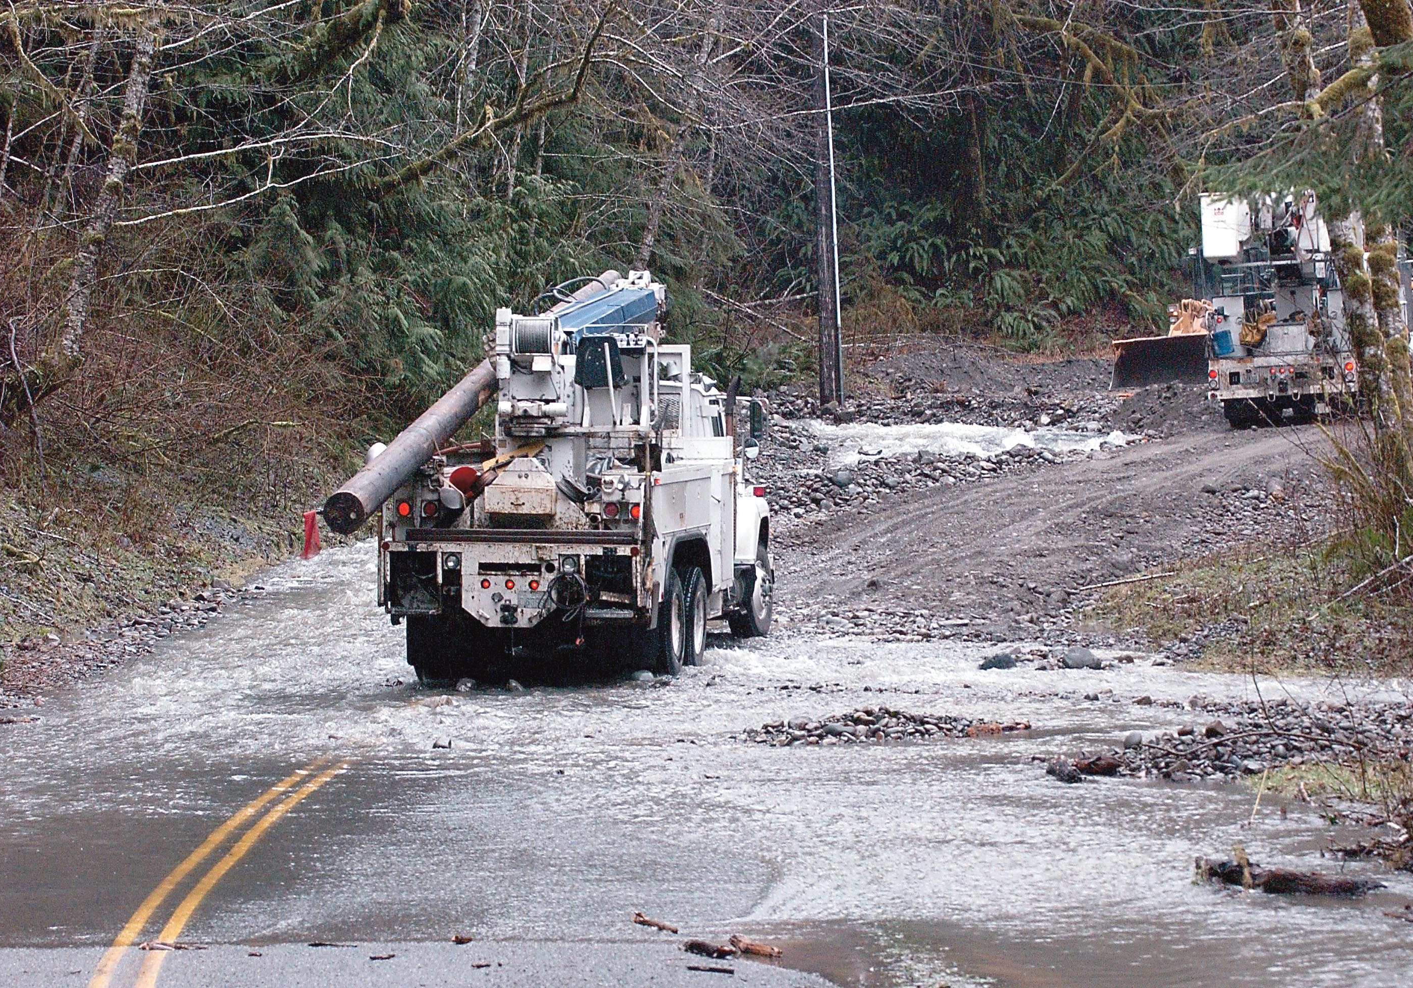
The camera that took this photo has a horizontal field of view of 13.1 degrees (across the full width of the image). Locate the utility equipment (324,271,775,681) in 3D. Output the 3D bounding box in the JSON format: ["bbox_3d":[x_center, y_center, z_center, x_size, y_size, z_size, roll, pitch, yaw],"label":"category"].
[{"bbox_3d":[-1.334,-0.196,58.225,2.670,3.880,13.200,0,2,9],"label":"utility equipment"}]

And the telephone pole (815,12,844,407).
[{"bbox_3d":[2.103,-4.953,106.000,0.360,7.000,0.360,-1,1,0],"label":"telephone pole"}]

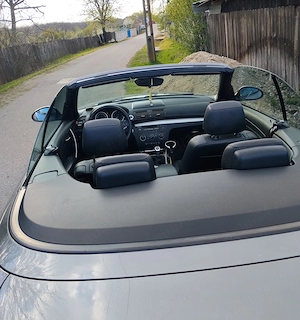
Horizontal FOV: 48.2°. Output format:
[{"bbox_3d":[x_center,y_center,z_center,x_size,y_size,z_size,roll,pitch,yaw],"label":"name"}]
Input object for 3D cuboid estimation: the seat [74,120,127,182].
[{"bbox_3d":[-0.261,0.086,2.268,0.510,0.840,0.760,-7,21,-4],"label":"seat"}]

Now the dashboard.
[{"bbox_3d":[-0.003,-0.286,2.944,1.280,0.440,0.500,-7,21,-4],"label":"dashboard"}]

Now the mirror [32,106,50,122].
[{"bbox_3d":[-0.860,-0.394,2.798,0.220,0.130,0.100,-7,21,-4],"label":"mirror"}]

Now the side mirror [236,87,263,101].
[{"bbox_3d":[0.873,-0.581,2.930,0.220,0.130,0.100,-7,21,-4],"label":"side mirror"}]

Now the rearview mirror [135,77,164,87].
[{"bbox_3d":[-0.004,-0.618,2.650,0.235,0.070,0.050,-7,21,-4],"label":"rearview mirror"}]

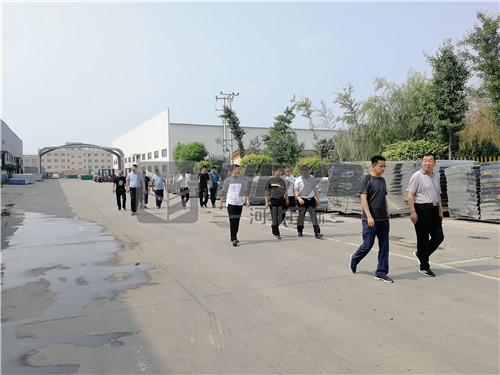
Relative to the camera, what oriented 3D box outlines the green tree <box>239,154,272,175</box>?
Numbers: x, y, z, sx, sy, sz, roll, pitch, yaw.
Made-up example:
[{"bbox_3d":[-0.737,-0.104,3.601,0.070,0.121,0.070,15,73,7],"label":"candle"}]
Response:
[{"bbox_3d":[0.426,-1.183,31.142,2.700,2.850,2.700,-1,2,0],"label":"green tree"}]

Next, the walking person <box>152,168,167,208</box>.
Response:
[{"bbox_3d":[-3.833,0.063,16.500,0.560,1.700,0.420,-2,3,-20],"label":"walking person"}]

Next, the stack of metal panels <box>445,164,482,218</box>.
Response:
[{"bbox_3d":[7.844,0.156,13.975,1.200,1.800,1.150,-2,2,-43],"label":"stack of metal panels"}]

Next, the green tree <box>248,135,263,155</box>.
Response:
[{"bbox_3d":[0.479,-2.007,33.930,1.500,5.000,1.500,0,2,0],"label":"green tree"}]

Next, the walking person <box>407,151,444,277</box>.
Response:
[{"bbox_3d":[2.523,0.381,5.600,0.520,1.750,0.470,-2,3,-29],"label":"walking person"}]

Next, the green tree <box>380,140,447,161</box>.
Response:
[{"bbox_3d":[7.325,-0.662,17.343,2.900,2.800,2.700,-2,3,-27],"label":"green tree"}]

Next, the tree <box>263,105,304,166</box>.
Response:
[{"bbox_3d":[2.190,-2.267,25.415,2.750,6.000,2.600,0,2,0],"label":"tree"}]

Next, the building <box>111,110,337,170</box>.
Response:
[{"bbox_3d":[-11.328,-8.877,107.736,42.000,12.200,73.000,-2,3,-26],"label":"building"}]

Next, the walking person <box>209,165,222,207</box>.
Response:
[{"bbox_3d":[-1.438,-0.017,16.350,0.520,1.750,0.420,-1,2,-12],"label":"walking person"}]

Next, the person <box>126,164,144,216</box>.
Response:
[{"bbox_3d":[-4.037,0.099,13.750,0.550,1.780,0.430,-2,3,-20],"label":"person"}]

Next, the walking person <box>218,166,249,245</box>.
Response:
[{"bbox_3d":[-0.313,0.376,8.150,0.580,1.690,0.420,-1,2,-12],"label":"walking person"}]

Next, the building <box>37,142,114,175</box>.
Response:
[{"bbox_3d":[-97.279,-14.594,215.974,38.000,17.600,14.000,-2,3,-26],"label":"building"}]

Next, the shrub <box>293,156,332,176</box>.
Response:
[{"bbox_3d":[3.469,-0.469,21.963,2.300,2.600,2.100,0,2,0],"label":"shrub"}]

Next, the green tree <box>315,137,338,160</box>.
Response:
[{"bbox_3d":[5.227,-1.410,26.941,1.700,4.200,1.700,0,2,0],"label":"green tree"}]

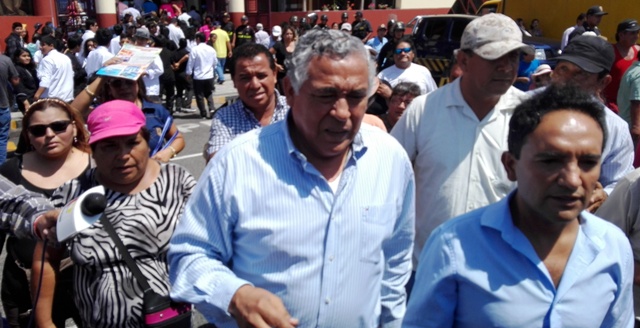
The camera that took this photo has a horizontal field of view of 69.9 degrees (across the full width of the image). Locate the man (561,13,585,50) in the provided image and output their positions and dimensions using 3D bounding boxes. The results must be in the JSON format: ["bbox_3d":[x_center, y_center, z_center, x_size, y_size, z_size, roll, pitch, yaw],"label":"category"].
[{"bbox_3d":[4.221,-1.680,7.836,0.360,1.700,0.500,2,16,6],"label":"man"}]

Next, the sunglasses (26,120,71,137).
[{"bbox_3d":[-0.907,-0.132,1.563,0.145,0.050,0.145,-11,18,-16],"label":"sunglasses"}]

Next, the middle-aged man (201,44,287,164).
[{"bbox_3d":[-0.253,0.323,2.009,0.500,1.650,0.340,-2,16,-8],"label":"middle-aged man"}]

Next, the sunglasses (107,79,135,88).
[{"bbox_3d":[-1.070,-0.438,2.458,0.145,0.050,0.145,-8,18,-28],"label":"sunglasses"}]

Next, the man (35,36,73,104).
[{"bbox_3d":[-3.170,-0.712,5.614,0.360,1.660,0.480,8,17,27],"label":"man"}]

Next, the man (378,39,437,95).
[{"bbox_3d":[0.746,-0.265,4.078,0.550,1.660,0.360,2,16,8],"label":"man"}]

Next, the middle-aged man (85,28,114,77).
[{"bbox_3d":[-2.937,-0.984,6.265,0.480,1.680,0.340,-2,16,-6],"label":"middle-aged man"}]

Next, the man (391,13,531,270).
[{"bbox_3d":[0.481,0.384,1.580,0.560,1.720,0.360,-3,16,-11],"label":"man"}]

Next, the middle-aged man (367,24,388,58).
[{"bbox_3d":[1.057,-1.725,8.550,0.520,1.680,0.360,2,16,6],"label":"middle-aged man"}]

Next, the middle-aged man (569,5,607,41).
[{"bbox_3d":[3.562,-1.235,6.195,0.520,1.720,0.360,-8,17,-26],"label":"middle-aged man"}]

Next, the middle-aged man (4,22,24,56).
[{"bbox_3d":[-6.194,-2.024,9.401,0.360,1.680,0.500,11,19,35],"label":"middle-aged man"}]

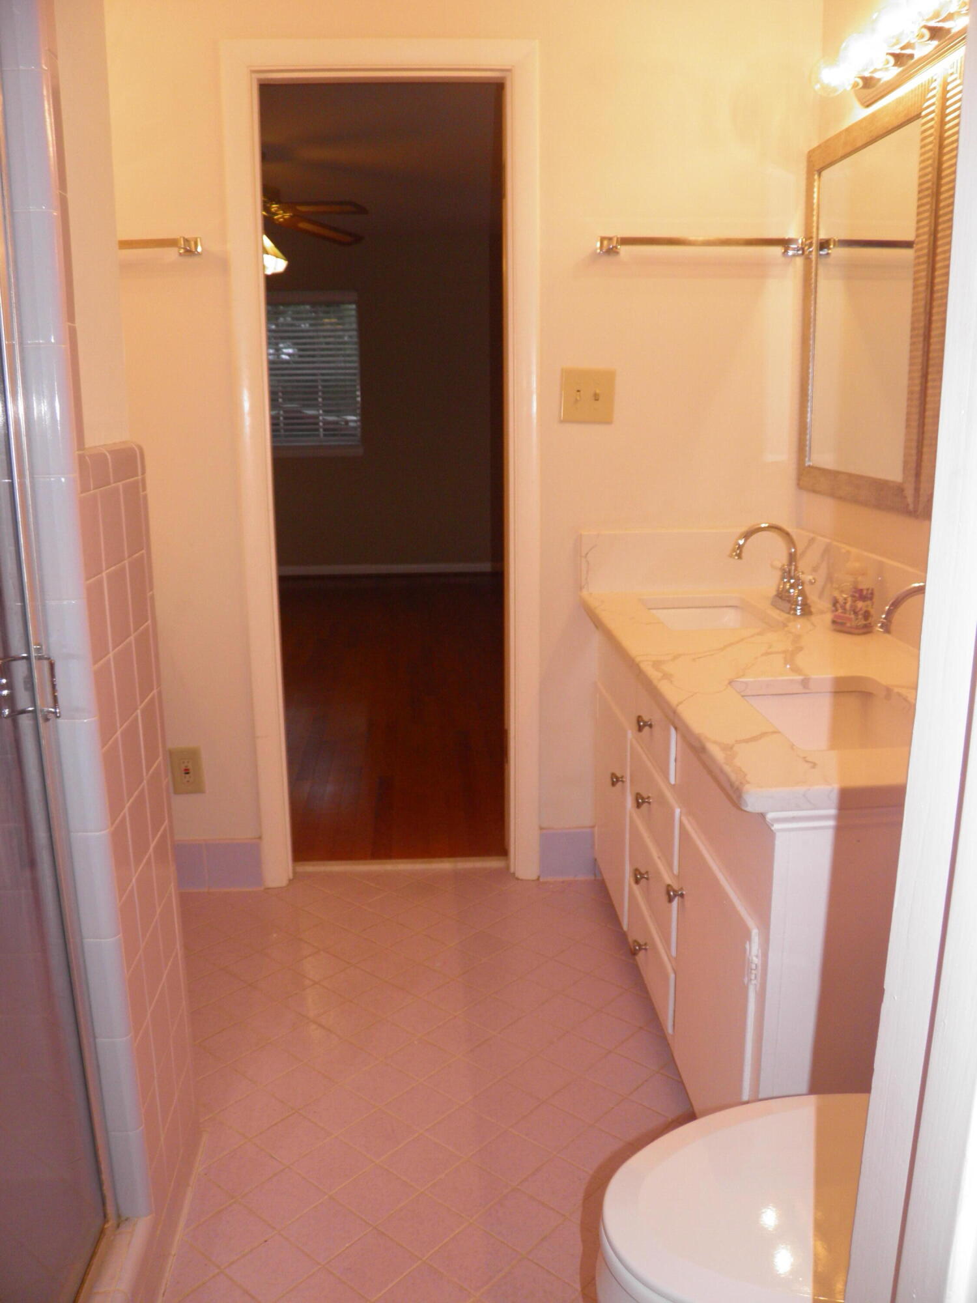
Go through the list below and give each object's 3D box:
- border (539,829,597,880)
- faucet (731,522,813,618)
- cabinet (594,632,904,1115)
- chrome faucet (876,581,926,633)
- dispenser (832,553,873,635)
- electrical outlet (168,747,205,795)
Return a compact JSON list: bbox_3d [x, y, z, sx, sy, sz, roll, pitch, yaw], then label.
[{"bbox_3d":[0.224,0.573,2.963,0.164,0.149,0.013,-1,13,-3],"label":"border"},{"bbox_3d":[0.671,-0.205,2.544,0.195,0.214,0.220,-1,13,-3],"label":"faucet"},{"bbox_3d":[0.599,0.417,2.194,0.540,0.782,1.475,-1,13,-3],"label":"cabinet"},{"bbox_3d":[0.717,-0.013,1.681,0.195,0.214,0.220,-1,13,-3],"label":"chrome faucet"},{"bbox_3d":[0.795,-0.128,2.296,0.057,0.168,0.076,-9,15,-32],"label":"dispenser"},{"bbox_3d":[-0.816,0.323,2.855,0.082,0.131,0.010,-1,13,-3],"label":"electrical outlet"}]

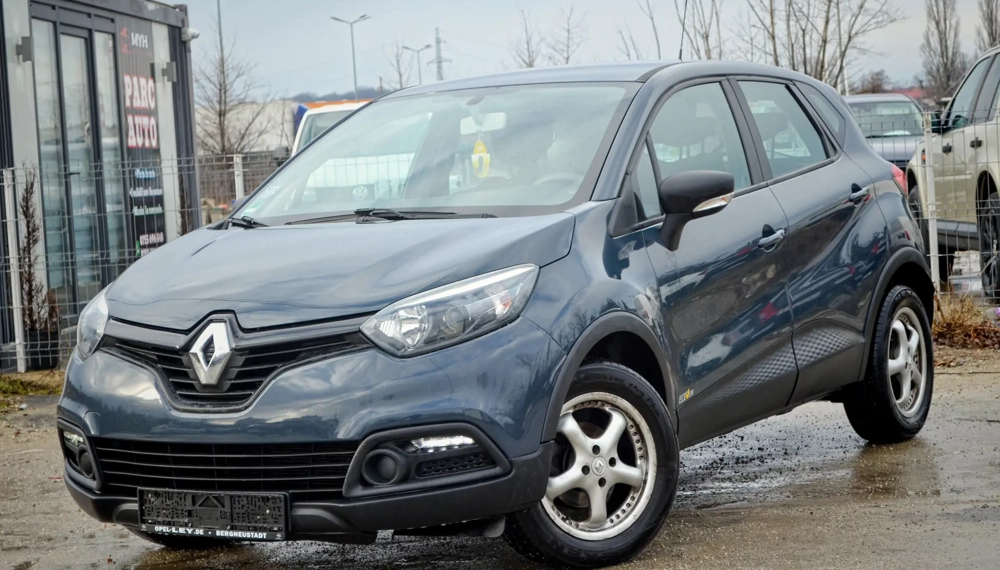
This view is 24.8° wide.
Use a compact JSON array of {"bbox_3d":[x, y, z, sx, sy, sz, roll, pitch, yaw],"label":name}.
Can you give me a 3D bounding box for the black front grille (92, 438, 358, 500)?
[{"bbox_3d":[-0.814,0.527,6.558,0.970,0.150,0.110,-2,4,31],"label":"black front grille"}]

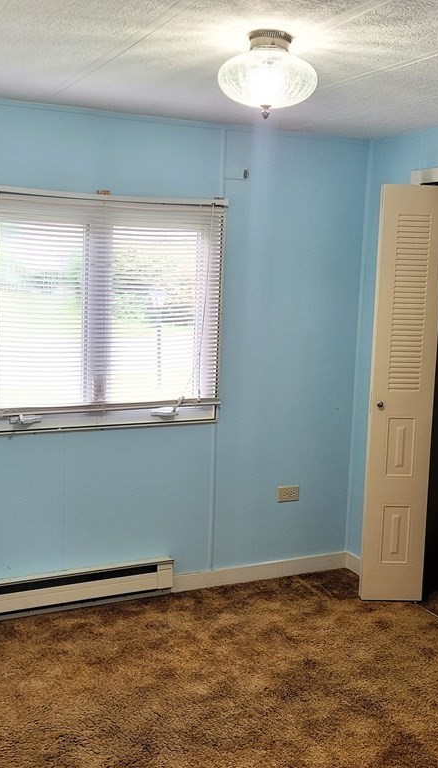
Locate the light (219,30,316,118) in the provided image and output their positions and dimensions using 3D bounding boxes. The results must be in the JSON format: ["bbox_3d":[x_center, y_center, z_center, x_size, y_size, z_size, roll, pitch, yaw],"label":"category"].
[{"bbox_3d":[0.141,-0.888,2.239,0.290,0.226,0.290,2,8,0],"label":"light"}]

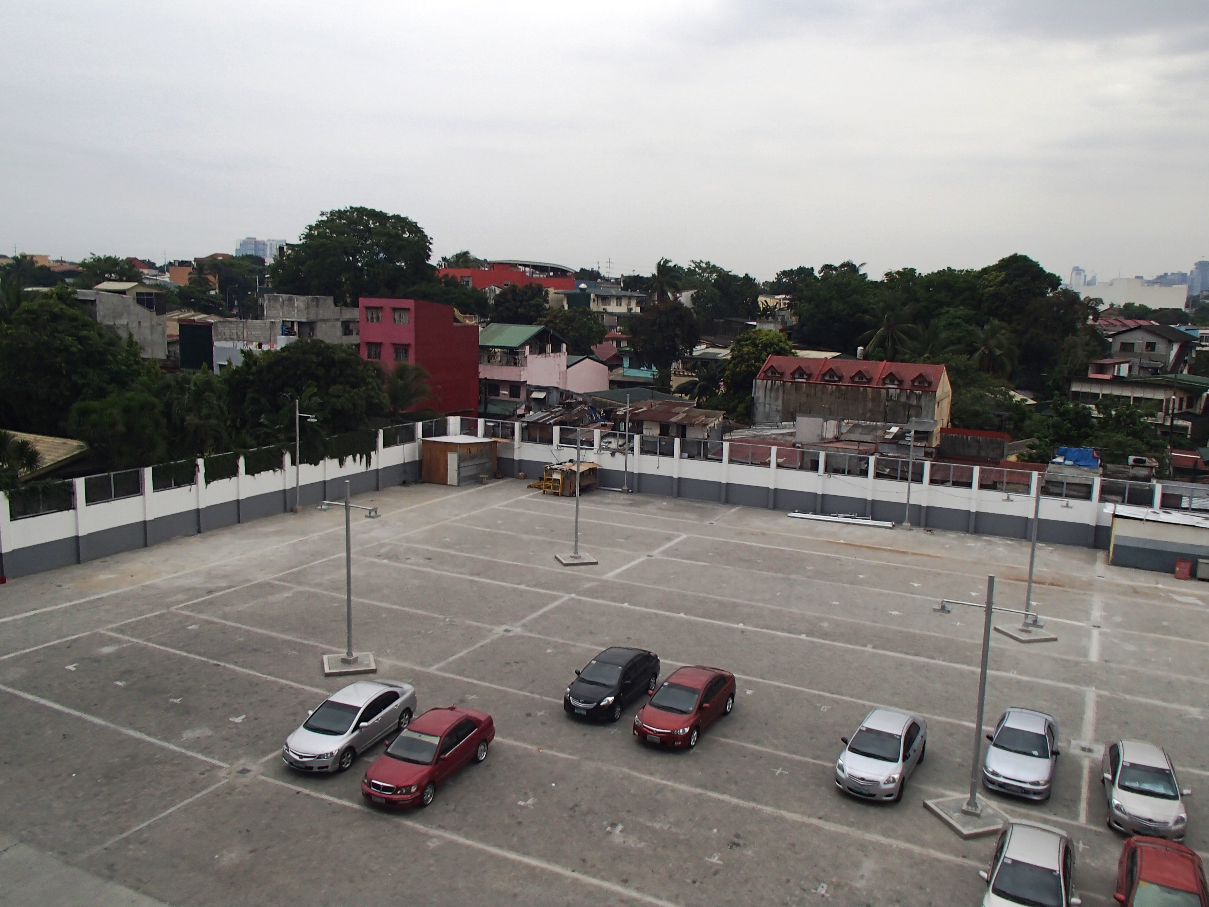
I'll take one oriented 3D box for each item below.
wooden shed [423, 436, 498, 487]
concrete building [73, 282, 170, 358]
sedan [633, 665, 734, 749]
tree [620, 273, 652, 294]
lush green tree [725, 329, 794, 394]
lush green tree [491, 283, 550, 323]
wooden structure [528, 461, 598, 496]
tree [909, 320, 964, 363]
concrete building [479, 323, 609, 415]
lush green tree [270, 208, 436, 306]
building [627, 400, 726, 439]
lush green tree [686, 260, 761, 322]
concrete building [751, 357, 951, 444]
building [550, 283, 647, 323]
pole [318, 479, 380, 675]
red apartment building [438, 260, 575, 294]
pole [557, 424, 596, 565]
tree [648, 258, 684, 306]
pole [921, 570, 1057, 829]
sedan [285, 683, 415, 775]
[{"bbox_3d":[-10.106,0.345,68.368,2.900,3.030,4.100,6,10,27],"label":"wooden shed"},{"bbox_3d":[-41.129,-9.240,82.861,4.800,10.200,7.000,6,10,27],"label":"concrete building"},{"bbox_3d":[2.592,7.742,30.343,1.755,1.435,4.540,6,10,28],"label":"sedan"},{"bbox_3d":[5.378,-23.137,173.423,5.650,17.590,5.650,1,9,2],"label":"tree"},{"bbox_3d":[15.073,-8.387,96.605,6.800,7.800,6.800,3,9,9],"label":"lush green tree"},{"bbox_3d":[-10.894,-17.961,125.621,7.400,8.000,7.400,0,9,-5],"label":"lush green tree"},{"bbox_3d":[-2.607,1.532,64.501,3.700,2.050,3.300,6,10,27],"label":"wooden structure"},{"bbox_3d":[32.402,-7.385,96.685,5.370,11.370,5.370,4,9,18],"label":"tree"},{"bbox_3d":[-6.134,-7.725,95.500,6.800,9.600,14.500,6,10,27],"label":"concrete building"},{"bbox_3d":[-29.016,-16.972,113.119,18.720,22.590,18.720,-1,9,-14],"label":"lush green tree"},{"bbox_3d":[5.847,-1.658,77.018,7.530,5.000,5.000,6,10,27],"label":"building"},{"bbox_3d":[18.137,-21.731,151.279,11.200,16.000,11.200,6,10,27],"label":"lush green tree"},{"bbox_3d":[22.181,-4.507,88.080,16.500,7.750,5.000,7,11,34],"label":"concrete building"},{"bbox_3d":[-0.882,-22.470,166.000,14.500,11.100,10.500,6,10,27],"label":"building"},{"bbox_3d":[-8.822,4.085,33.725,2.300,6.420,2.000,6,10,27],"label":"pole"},{"bbox_3d":[-17.549,-24.278,174.988,22.890,18.380,15.000,-2,9,-20],"label":"red apartment building"},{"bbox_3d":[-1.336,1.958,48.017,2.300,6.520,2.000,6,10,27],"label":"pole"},{"bbox_3d":[7.859,-16.466,128.760,4.920,18.330,5.200,2,9,3],"label":"tree"},{"bbox_3d":[9.163,6.056,23.855,2.500,6.240,2.250,6,10,27],"label":"pole"},{"bbox_3d":[-7.200,7.610,27.950,1.770,1.450,4.520,5,10,23],"label":"sedan"}]

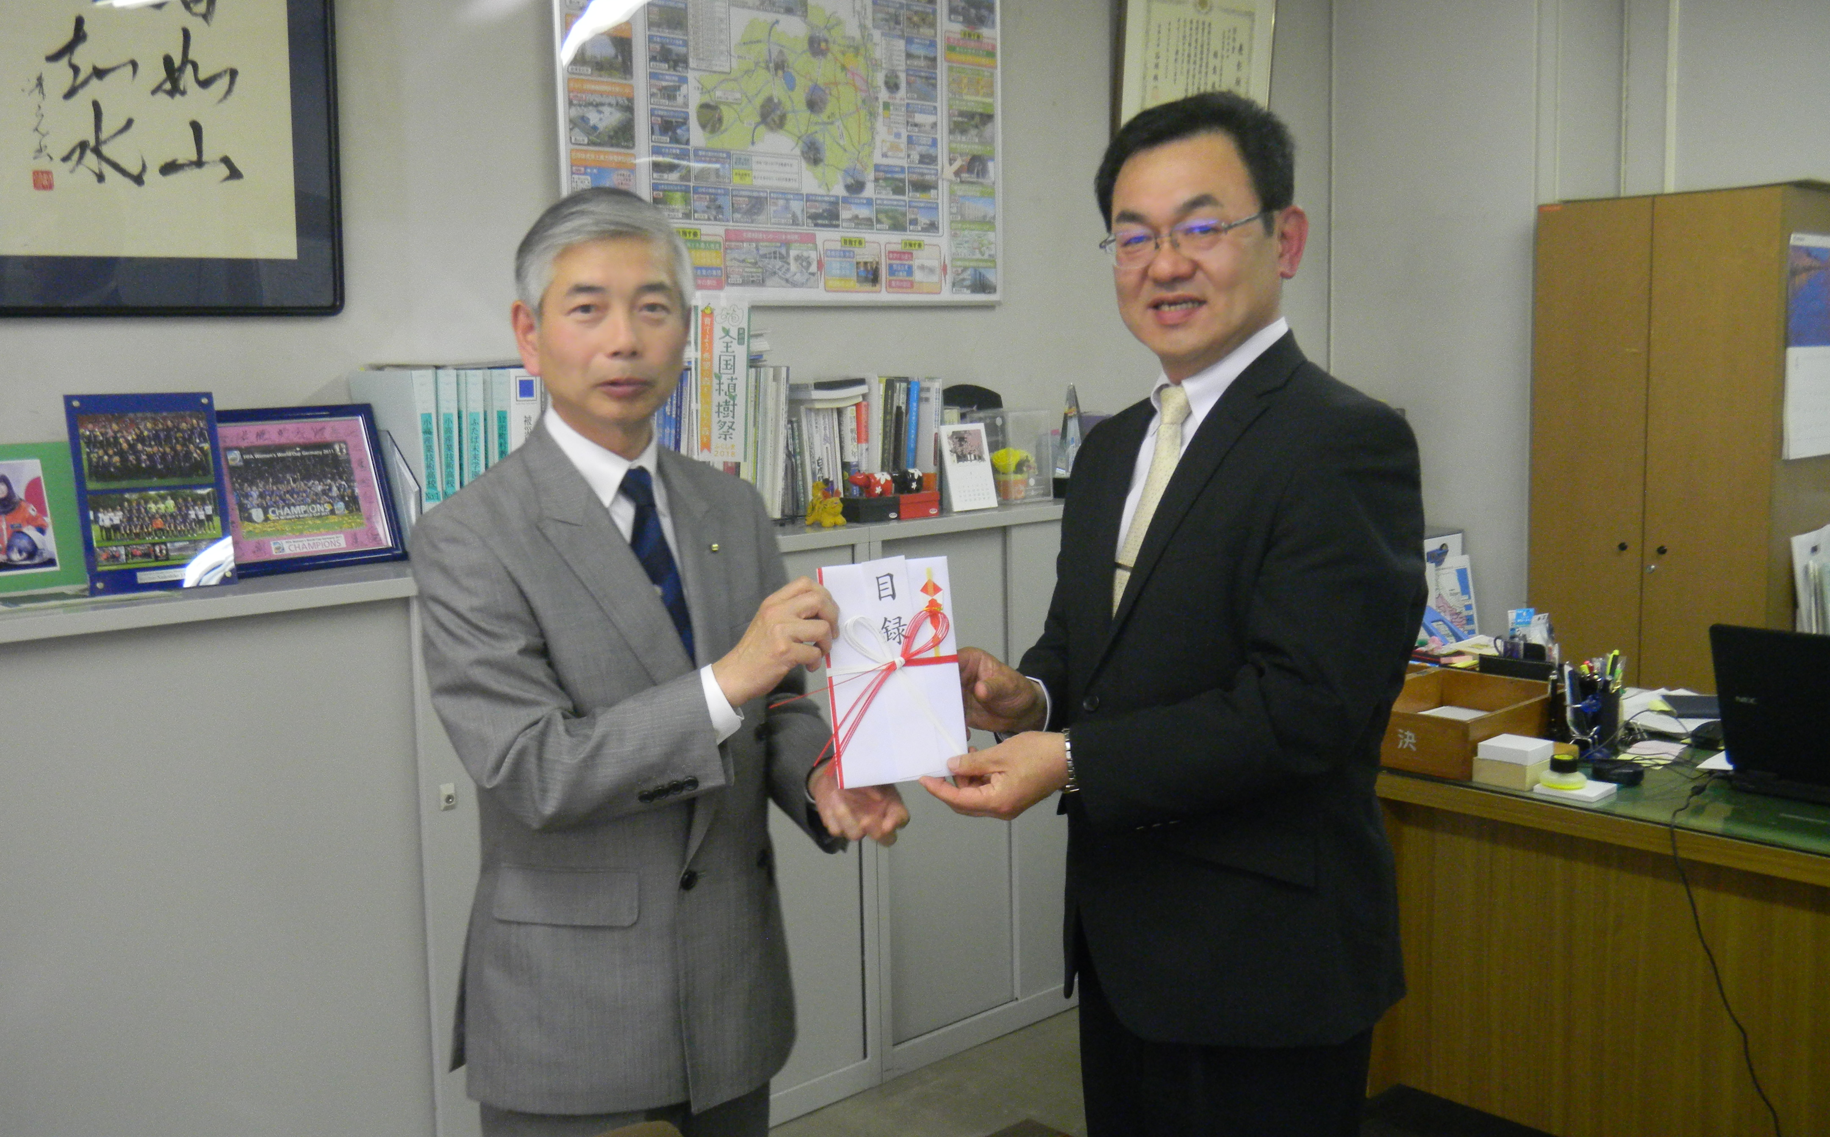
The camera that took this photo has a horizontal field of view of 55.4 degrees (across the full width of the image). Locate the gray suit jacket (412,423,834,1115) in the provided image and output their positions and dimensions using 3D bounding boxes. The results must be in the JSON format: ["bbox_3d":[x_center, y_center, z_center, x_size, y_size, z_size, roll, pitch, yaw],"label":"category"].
[{"bbox_3d":[-0.262,0.208,1.750,0.460,0.700,0.380,-7,9,-42],"label":"gray suit jacket"}]

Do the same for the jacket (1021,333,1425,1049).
[{"bbox_3d":[0.275,0.124,1.721,0.390,0.707,0.470,-5,8,-30],"label":"jacket"}]

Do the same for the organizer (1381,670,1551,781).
[{"bbox_3d":[0.952,0.270,3.101,0.283,0.097,0.410,6,10,44],"label":"organizer"}]

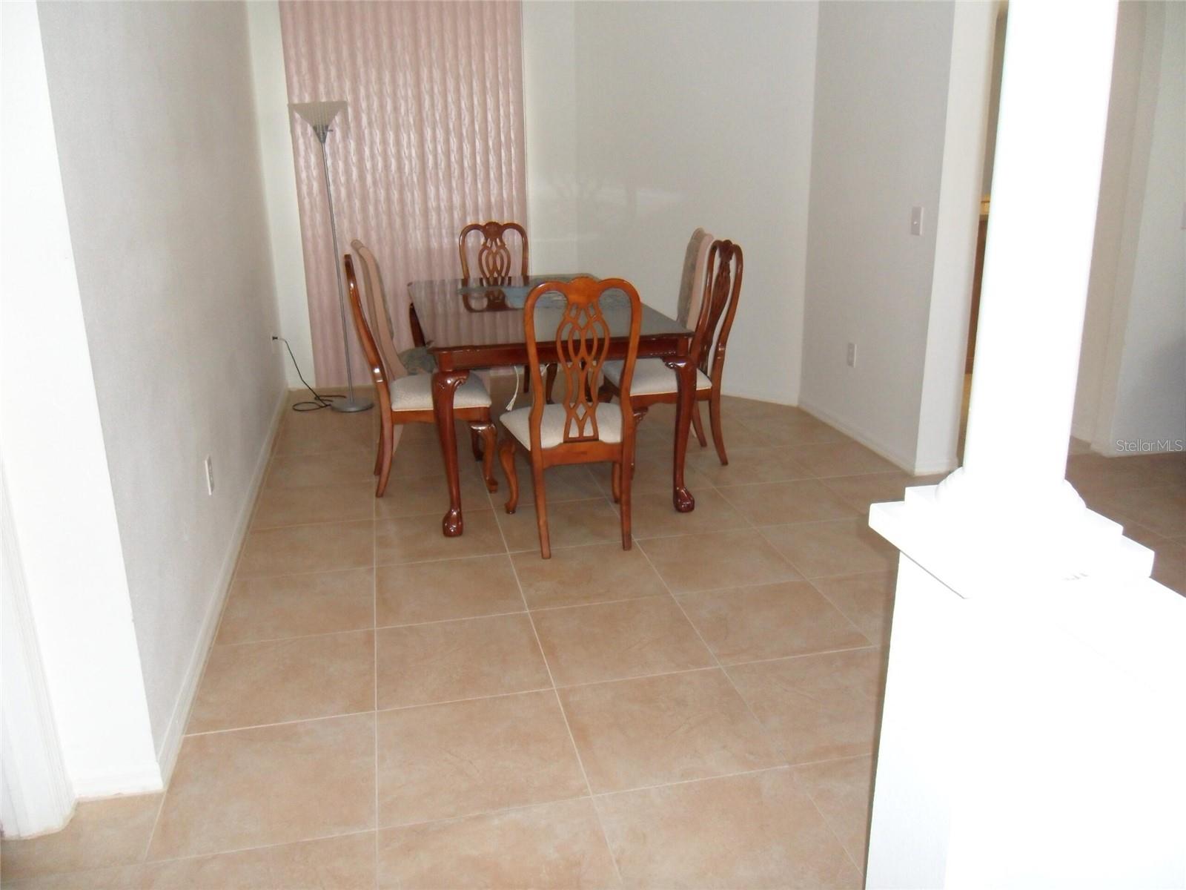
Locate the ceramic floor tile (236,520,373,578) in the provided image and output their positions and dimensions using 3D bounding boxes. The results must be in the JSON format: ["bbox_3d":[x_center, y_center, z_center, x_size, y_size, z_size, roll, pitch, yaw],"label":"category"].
[{"bbox_3d":[-1.139,0.421,3.731,0.510,0.010,0.505,-4,18,-12],"label":"ceramic floor tile"}]

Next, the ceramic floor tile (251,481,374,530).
[{"bbox_3d":[-1.226,0.269,4.098,0.508,0.010,0.483,-5,18,-12],"label":"ceramic floor tile"}]

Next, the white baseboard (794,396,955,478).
[{"bbox_3d":[1.527,-0.092,5.154,0.222,0.083,1.349,-4,18,-12],"label":"white baseboard"}]

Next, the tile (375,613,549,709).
[{"bbox_3d":[-0.410,0.659,2.859,0.508,0.010,0.483,-5,18,-12],"label":"tile"}]

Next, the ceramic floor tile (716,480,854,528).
[{"bbox_3d":[0.826,0.250,3.999,0.488,0.010,0.488,-4,17,-12],"label":"ceramic floor tile"}]

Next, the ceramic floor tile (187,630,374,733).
[{"bbox_3d":[-0.873,0.671,2.660,0.488,0.010,0.488,-4,17,-12],"label":"ceramic floor tile"}]

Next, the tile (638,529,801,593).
[{"bbox_3d":[0.483,0.452,3.591,0.510,0.010,0.505,-4,18,-12],"label":"tile"}]

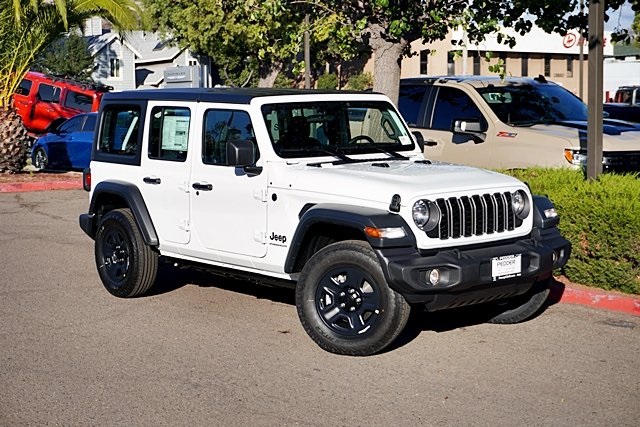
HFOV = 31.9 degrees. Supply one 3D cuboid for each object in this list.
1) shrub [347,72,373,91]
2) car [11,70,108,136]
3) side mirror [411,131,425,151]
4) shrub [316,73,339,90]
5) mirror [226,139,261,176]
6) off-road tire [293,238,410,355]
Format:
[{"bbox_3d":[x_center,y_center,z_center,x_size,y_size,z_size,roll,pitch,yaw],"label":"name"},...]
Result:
[{"bbox_3d":[1.714,-5.570,48.000,1.150,1.000,1.100,0,6,0],"label":"shrub"},{"bbox_3d":[-8.214,-3.063,31.078,4.750,1.980,1.980,15,7,1],"label":"car"},{"bbox_3d":[0.787,-0.569,9.774,0.240,0.260,0.135,-6,8,-41],"label":"side mirror"},{"bbox_3d":[0.321,-5.570,48.000,0.950,1.000,0.950,0,6,0],"label":"shrub"},{"bbox_3d":[-0.578,-0.432,8.577,0.240,0.260,0.135,-6,8,-41],"label":"mirror"},{"bbox_3d":[0.235,0.593,7.936,0.800,0.790,0.250,3,7,27],"label":"off-road tire"}]

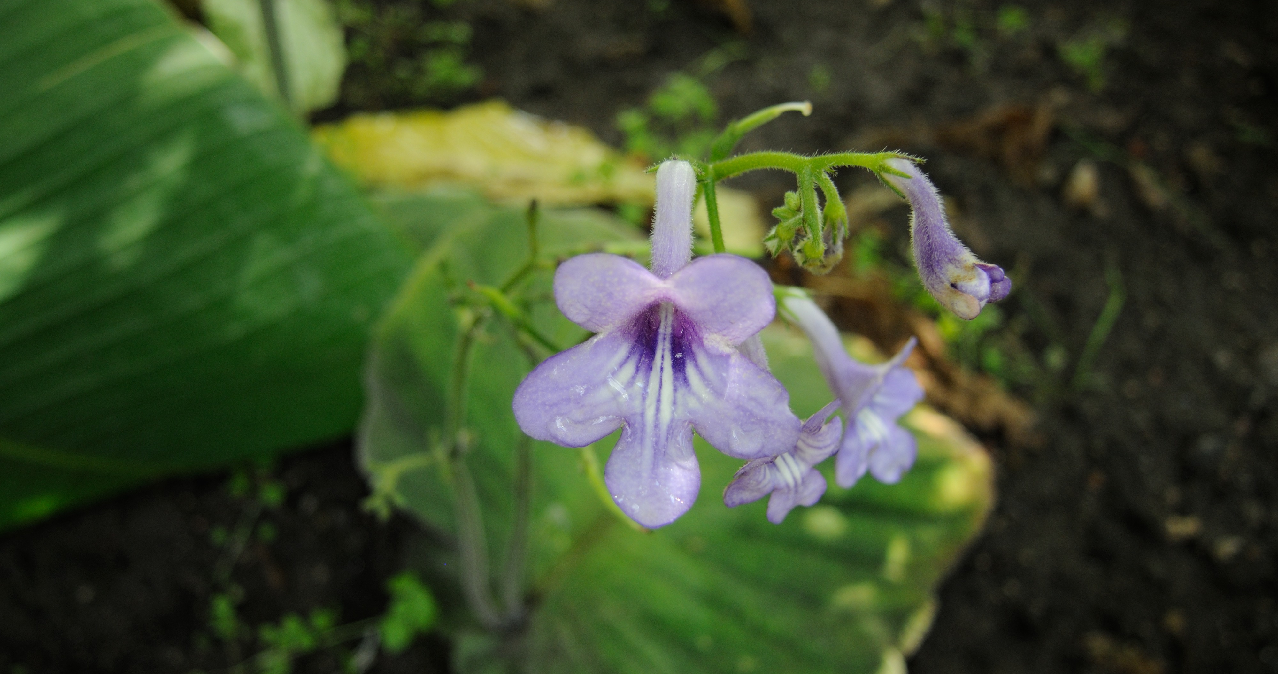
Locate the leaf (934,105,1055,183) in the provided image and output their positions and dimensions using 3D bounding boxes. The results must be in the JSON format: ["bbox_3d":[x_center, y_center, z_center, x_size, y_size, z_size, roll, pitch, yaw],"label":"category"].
[{"bbox_3d":[0.165,-0.090,0.480,0.056,0.018,0.045,0,44,0],"label":"leaf"}]

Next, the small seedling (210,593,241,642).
[{"bbox_3d":[-0.105,0.071,0.262,0.008,0.008,0.011,0,40,0],"label":"small seedling"}]

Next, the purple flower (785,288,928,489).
[{"bbox_3d":[0.034,0.009,0.162,0.025,0.028,0.023,28,47,29],"label":"purple flower"}]

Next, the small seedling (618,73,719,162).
[{"bbox_3d":[0.013,-0.102,0.480,0.045,0.028,0.038,0,44,0],"label":"small seedling"}]

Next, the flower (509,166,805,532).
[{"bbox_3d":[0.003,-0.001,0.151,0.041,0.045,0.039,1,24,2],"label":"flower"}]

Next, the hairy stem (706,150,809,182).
[{"bbox_3d":[0.016,-0.023,0.140,0.014,0.004,0.003,0,40,0],"label":"hairy stem"}]

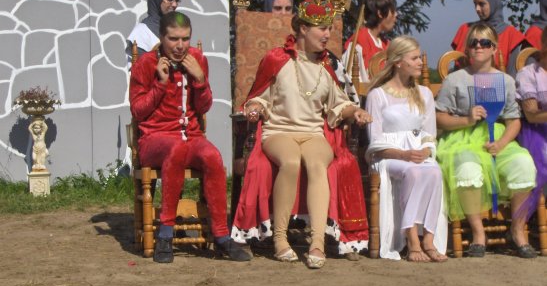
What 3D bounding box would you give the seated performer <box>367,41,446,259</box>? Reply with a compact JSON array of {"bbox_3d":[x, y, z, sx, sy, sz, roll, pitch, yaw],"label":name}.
[{"bbox_3d":[0.730,-0.007,7.110,0.450,1.220,0.740,-1,3,-15],"label":"seated performer"}]

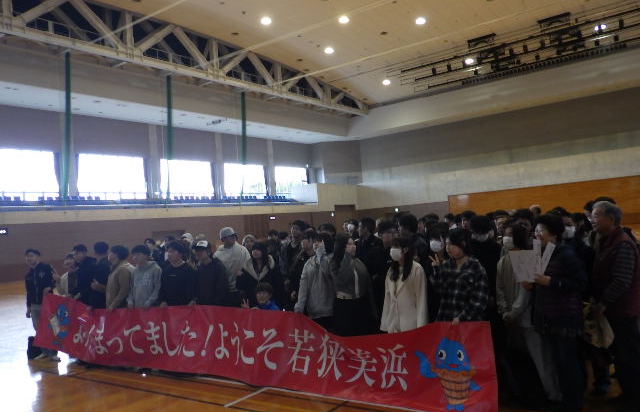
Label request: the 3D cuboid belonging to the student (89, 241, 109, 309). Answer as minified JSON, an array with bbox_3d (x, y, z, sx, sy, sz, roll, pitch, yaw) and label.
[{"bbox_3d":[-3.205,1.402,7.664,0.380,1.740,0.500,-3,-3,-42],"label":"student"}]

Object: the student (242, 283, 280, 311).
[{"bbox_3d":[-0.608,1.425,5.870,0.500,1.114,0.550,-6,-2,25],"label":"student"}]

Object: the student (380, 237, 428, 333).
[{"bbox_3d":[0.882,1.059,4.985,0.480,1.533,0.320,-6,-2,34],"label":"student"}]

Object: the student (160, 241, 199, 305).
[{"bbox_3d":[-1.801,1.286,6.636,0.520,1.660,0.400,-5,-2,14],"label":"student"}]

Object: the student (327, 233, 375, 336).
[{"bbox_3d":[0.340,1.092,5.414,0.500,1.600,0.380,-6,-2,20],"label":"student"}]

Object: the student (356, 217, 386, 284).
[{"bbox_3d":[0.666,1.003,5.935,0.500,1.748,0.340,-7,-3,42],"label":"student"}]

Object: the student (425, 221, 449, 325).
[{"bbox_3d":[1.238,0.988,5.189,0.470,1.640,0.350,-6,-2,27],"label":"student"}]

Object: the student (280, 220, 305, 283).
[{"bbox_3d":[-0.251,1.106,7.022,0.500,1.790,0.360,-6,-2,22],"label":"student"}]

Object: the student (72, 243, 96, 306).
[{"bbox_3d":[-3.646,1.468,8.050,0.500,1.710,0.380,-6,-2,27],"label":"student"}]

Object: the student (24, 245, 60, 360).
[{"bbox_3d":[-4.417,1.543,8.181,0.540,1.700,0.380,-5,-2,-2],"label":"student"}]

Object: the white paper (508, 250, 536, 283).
[{"bbox_3d":[1.612,0.475,4.100,0.210,0.270,0.020,-14,-10,24],"label":"white paper"}]

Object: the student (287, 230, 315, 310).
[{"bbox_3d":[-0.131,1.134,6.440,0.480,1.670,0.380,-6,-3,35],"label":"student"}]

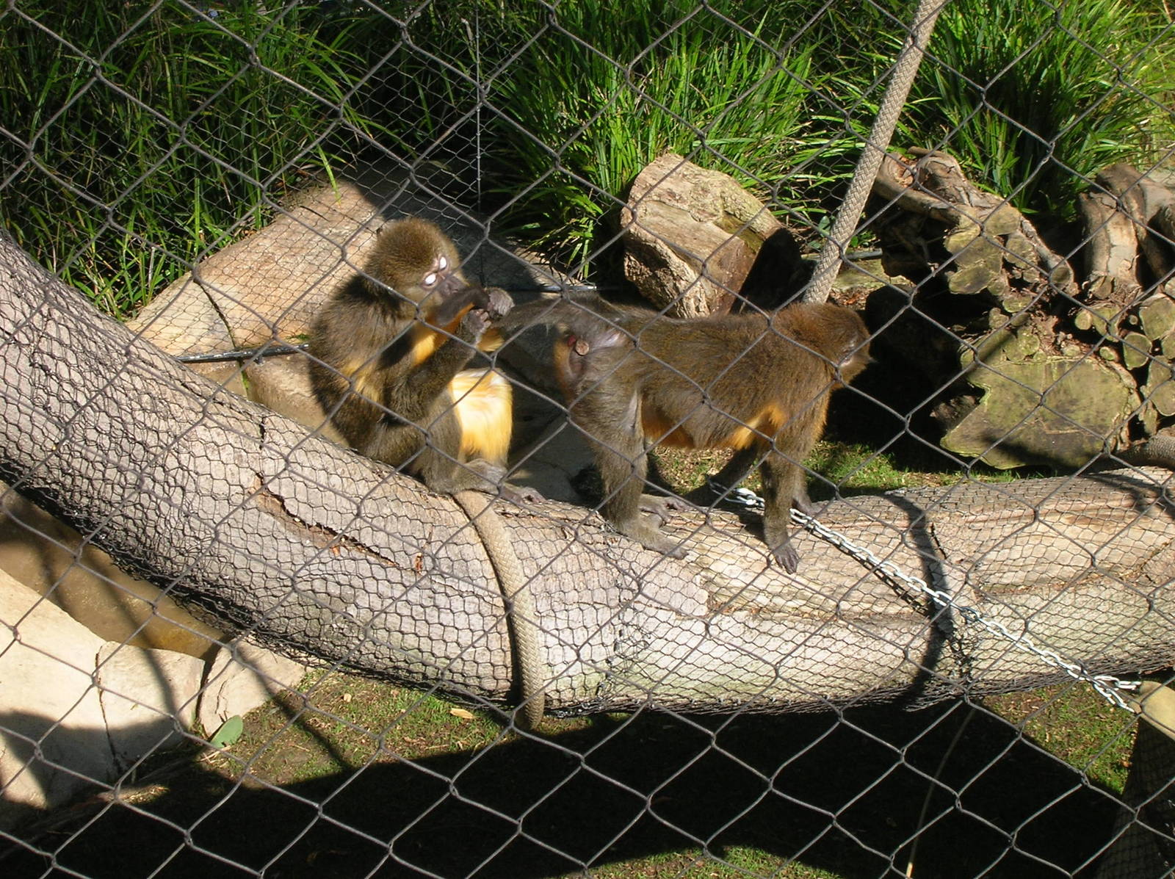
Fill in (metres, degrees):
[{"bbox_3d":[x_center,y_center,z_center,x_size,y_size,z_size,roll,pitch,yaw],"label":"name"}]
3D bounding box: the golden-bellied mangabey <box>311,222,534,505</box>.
[{"bbox_3d":[-0.248,-0.113,5.120,0.290,0.390,0.220,11,30,19],"label":"golden-bellied mangabey"}]

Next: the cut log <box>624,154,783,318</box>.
[{"bbox_3d":[0.229,-0.373,6.550,0.280,0.240,0.230,22,35,34],"label":"cut log"}]

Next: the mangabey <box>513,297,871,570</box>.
[{"bbox_3d":[0.165,-0.011,5.080,0.490,0.370,0.180,-3,28,-6],"label":"mangabey"}]

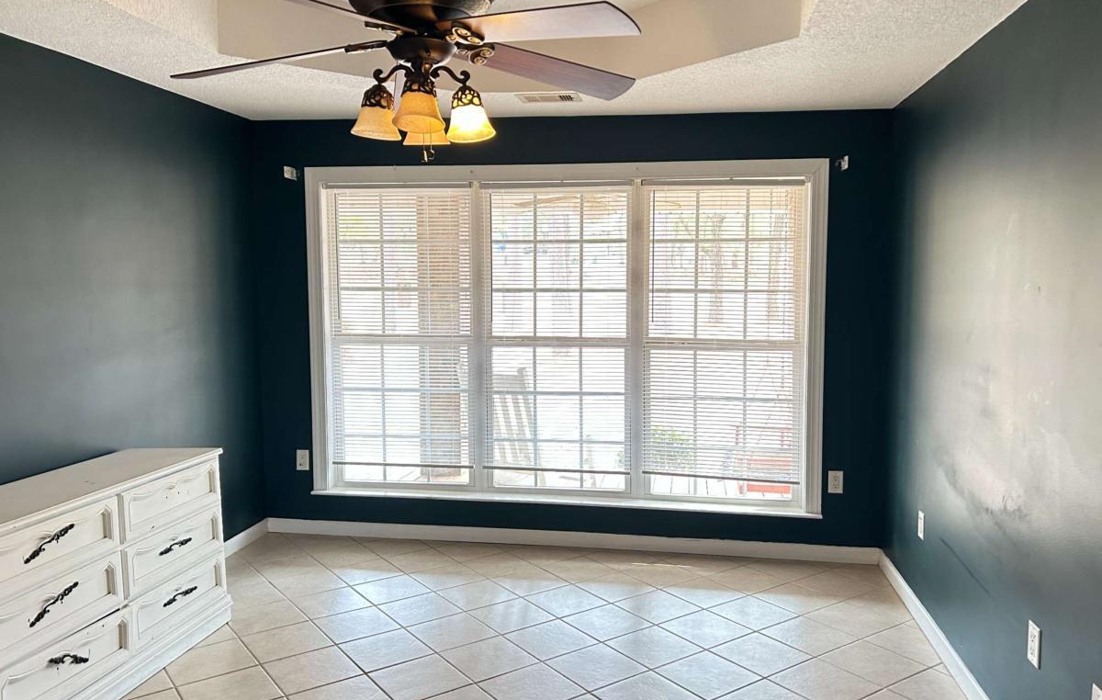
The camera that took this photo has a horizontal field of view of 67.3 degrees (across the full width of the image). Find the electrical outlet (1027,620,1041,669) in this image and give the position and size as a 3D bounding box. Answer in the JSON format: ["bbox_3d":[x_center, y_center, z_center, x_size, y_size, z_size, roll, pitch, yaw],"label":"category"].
[{"bbox_3d":[1.472,0.898,2.522,0.010,0.122,0.079,1,5,9],"label":"electrical outlet"}]

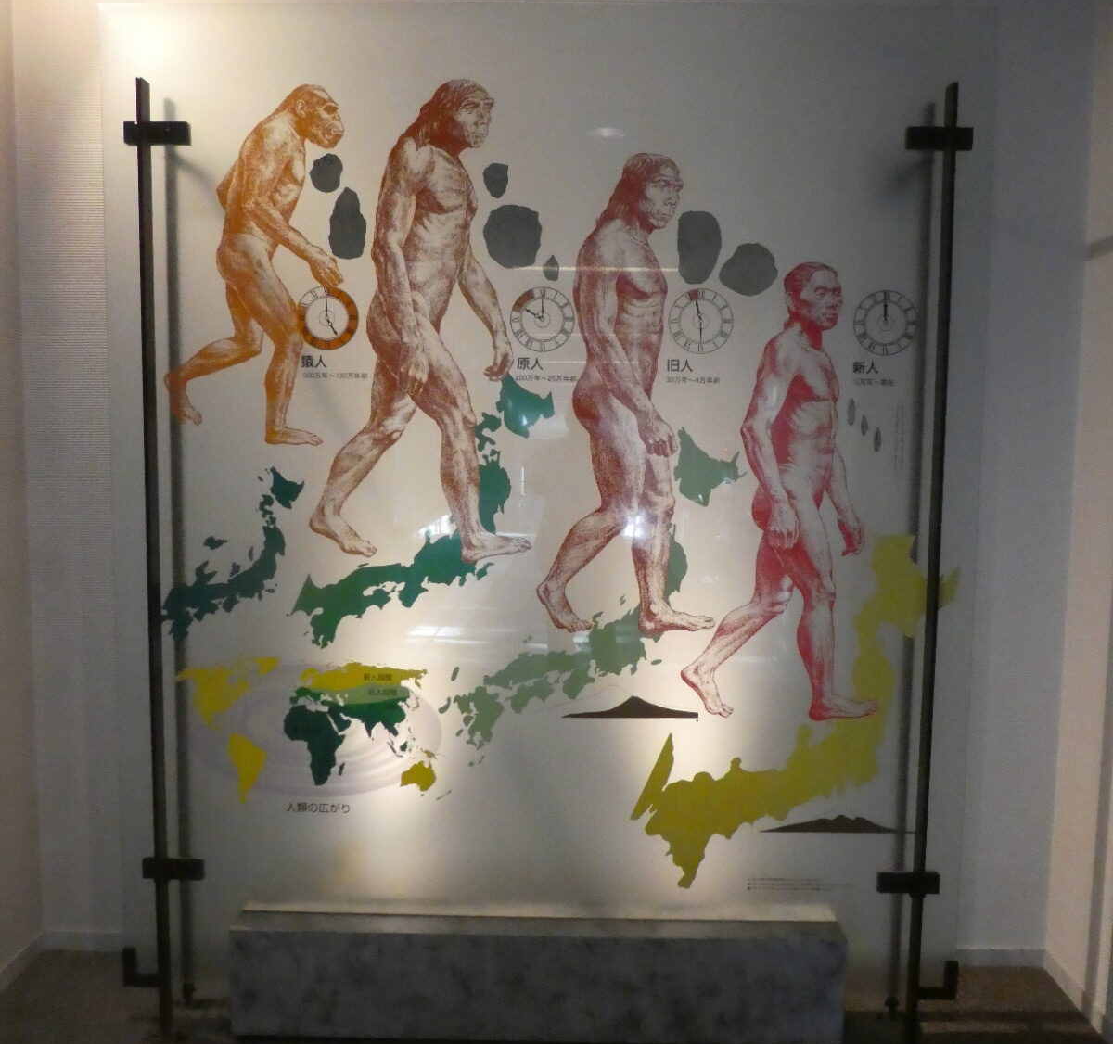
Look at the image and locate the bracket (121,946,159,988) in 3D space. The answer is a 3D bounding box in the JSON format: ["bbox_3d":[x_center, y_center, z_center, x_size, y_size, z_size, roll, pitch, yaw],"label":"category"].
[{"bbox_3d":[-1.067,1.155,2.670,0.100,0.088,0.031,1,5,1],"label":"bracket"}]

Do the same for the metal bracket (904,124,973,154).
[{"bbox_3d":[0.912,-0.911,2.449,0.151,0.049,0.026,1,5,1],"label":"metal bracket"}]

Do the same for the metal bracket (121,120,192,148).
[{"bbox_3d":[-0.959,-0.933,2.475,0.151,0.049,0.026,1,5,1],"label":"metal bracket"}]

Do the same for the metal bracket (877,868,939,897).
[{"bbox_3d":[0.894,0.916,2.612,0.151,0.049,0.026,1,5,1],"label":"metal bracket"}]

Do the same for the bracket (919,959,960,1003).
[{"bbox_3d":[0.975,1.179,2.641,0.100,0.088,0.031,1,5,1],"label":"bracket"}]

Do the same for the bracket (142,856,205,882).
[{"bbox_3d":[-0.981,0.893,2.639,0.151,0.049,0.026,1,5,1],"label":"bracket"}]

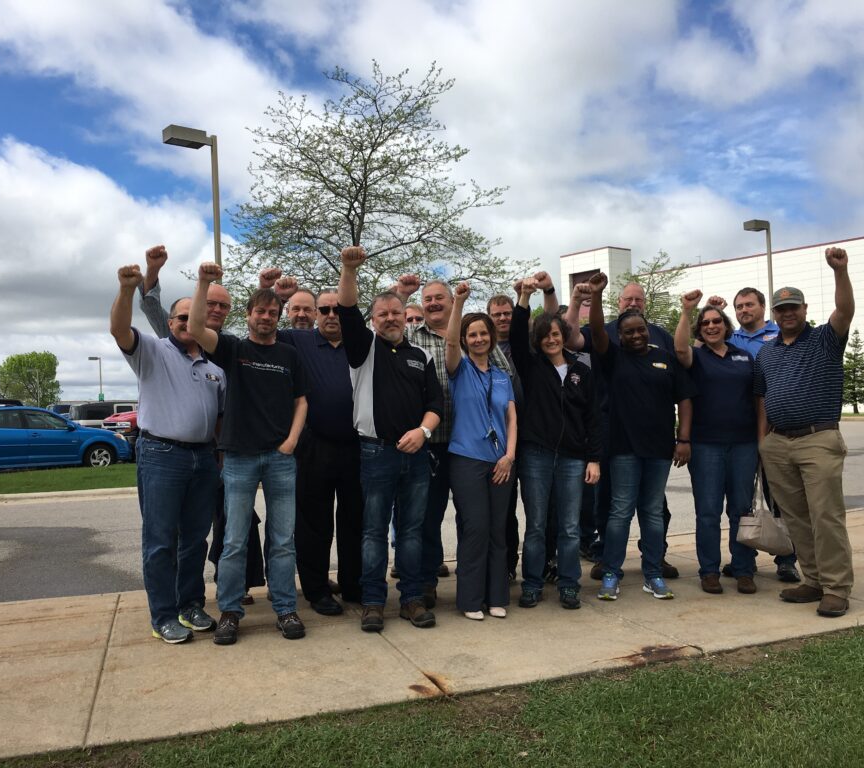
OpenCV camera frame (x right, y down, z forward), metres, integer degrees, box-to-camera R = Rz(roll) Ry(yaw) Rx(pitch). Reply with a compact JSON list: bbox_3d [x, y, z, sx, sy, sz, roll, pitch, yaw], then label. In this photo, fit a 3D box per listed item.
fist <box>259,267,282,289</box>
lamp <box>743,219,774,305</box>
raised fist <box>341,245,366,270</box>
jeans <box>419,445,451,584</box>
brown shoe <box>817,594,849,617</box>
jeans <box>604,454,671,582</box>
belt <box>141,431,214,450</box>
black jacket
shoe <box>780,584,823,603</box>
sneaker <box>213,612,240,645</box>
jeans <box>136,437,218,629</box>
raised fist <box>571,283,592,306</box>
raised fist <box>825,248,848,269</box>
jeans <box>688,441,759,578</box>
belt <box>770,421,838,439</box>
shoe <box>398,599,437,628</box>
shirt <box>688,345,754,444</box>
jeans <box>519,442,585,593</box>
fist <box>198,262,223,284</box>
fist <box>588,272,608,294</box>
[{"bbox_3d":[-0.900,-0.591,4.780,0.112,0.110,0.095,12,12,0],"label":"fist"},{"bbox_3d":[11.777,-2.295,30.182,1.000,7.100,0.460,-2,-1,-36],"label":"lamp"},{"bbox_3d":[-0.386,-0.620,4.220,0.118,0.115,0.095,2,13,0],"label":"raised fist"},{"bbox_3d":[-0.074,0.764,5.060,0.390,0.880,0.310,-2,-1,-6],"label":"jeans"},{"bbox_3d":[2.146,1.156,4.593,0.105,0.110,0.290,-3,-1,37],"label":"brown shoe"},{"bbox_3d":[1.223,0.745,5.140,0.370,0.840,0.310,-2,-1,3],"label":"jeans"},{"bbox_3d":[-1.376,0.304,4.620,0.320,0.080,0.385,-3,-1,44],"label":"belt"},{"bbox_3d":[0.711,0.001,5.000,0.510,0.900,0.330,-2,-1,6],"label":"black jacket"},{"bbox_3d":[2.063,1.157,4.771,0.290,0.100,0.110,-2,-1,-13],"label":"shoe"},{"bbox_3d":[-1.073,1.271,4.491,0.115,0.120,0.300,-2,-1,-2],"label":"sneaker"},{"bbox_3d":[-1.356,0.779,4.570,0.340,1.010,0.400,-3,-1,44],"label":"jeans"},{"bbox_3d":[0.928,-0.551,5.220,0.110,0.120,0.100,-2,-1,8],"label":"raised fist"},{"bbox_3d":[2.084,-0.647,4.420,0.110,0.120,0.105,-3,-1,27],"label":"raised fist"},{"bbox_3d":[1.757,0.738,5.170,0.410,0.870,0.300,-3,-1,16],"label":"jeans"},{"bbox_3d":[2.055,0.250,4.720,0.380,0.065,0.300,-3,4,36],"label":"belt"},{"bbox_3d":[-0.084,1.218,4.630,0.115,0.130,0.300,-2,-1,-29],"label":"shoe"},{"bbox_3d":[1.715,0.058,5.030,0.450,0.610,0.300,-2,-1,13],"label":"shirt"},{"bbox_3d":[0.694,0.755,5.030,0.370,0.900,0.290,-2,-1,6],"label":"jeans"},{"bbox_3d":[-1.069,-0.533,4.140,0.112,0.108,0.093,2,7,-6],"label":"fist"},{"bbox_3d":[0.970,-0.591,5.000,0.100,0.120,0.100,-2,-1,9],"label":"fist"}]

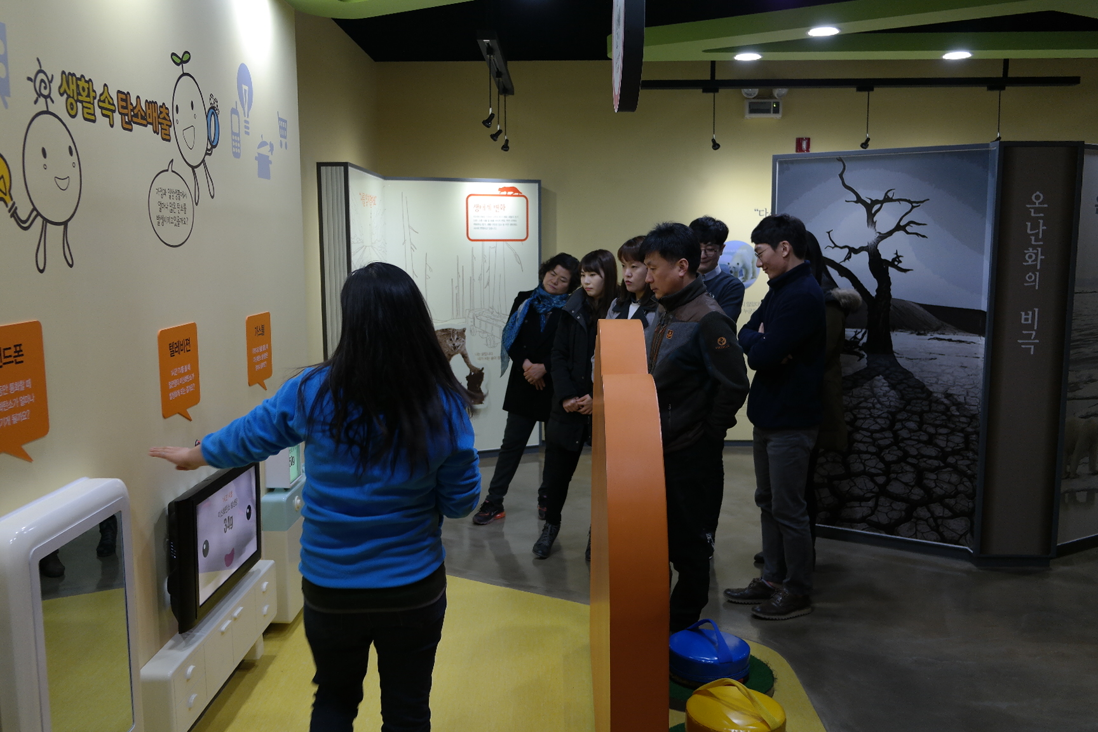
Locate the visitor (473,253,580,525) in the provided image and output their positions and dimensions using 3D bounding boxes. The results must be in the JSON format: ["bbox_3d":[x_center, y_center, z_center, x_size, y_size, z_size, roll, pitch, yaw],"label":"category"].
[{"bbox_3d":[-0.110,0.118,5.395,0.580,1.570,0.400,3,8,26],"label":"visitor"}]

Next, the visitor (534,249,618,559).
[{"bbox_3d":[0.130,0.194,4.699,0.480,1.590,0.400,5,8,33],"label":"visitor"}]

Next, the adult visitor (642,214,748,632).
[{"bbox_3d":[0.560,0.264,3.720,0.360,1.690,0.520,-3,8,-23],"label":"adult visitor"}]

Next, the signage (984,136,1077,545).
[{"bbox_3d":[2.355,-0.034,4.540,0.390,2.080,0.090,0,7,0],"label":"signage"}]

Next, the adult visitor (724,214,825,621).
[{"bbox_3d":[0.970,0.210,3.995,0.380,1.730,0.500,-1,7,-12],"label":"adult visitor"}]

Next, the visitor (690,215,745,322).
[{"bbox_3d":[0.830,0.107,4.748,0.500,1.750,0.320,4,8,30],"label":"visitor"}]

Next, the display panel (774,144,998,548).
[{"bbox_3d":[1.700,-0.072,4.857,1.070,2.080,0.080,4,8,28],"label":"display panel"}]

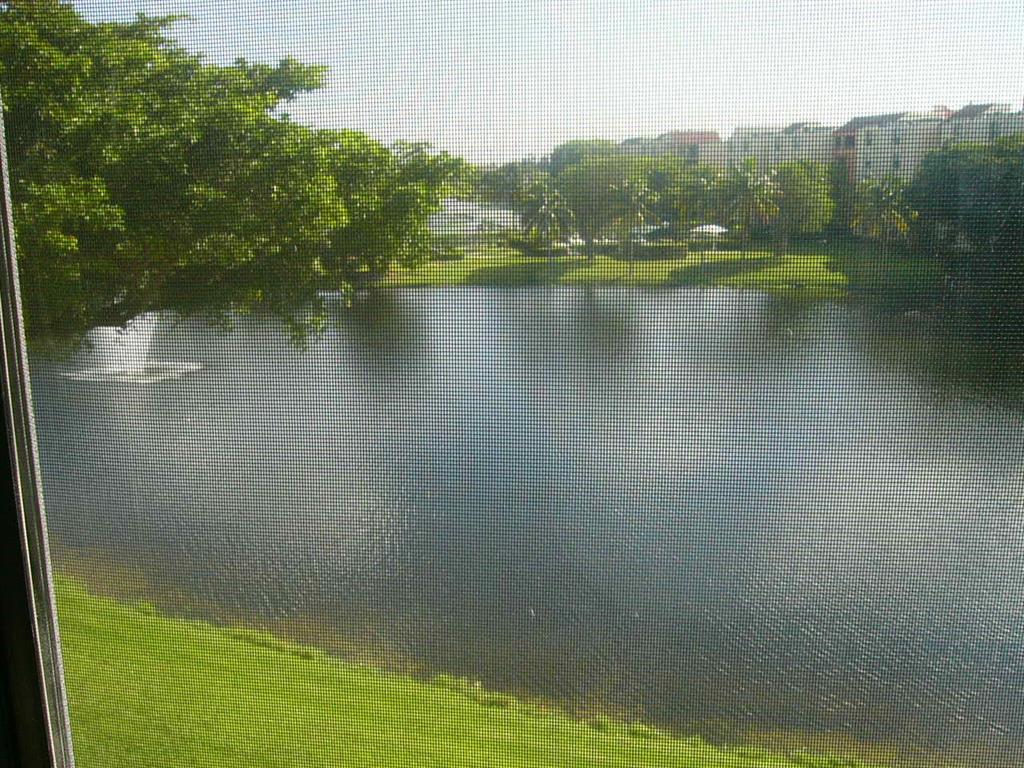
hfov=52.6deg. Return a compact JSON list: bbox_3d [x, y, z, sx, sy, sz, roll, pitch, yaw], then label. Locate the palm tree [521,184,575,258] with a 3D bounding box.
[{"bbox_3d":[2.745,-12.701,80.071,4.400,5.660,4.400,0,11,0],"label":"palm tree"}]

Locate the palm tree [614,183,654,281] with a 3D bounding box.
[{"bbox_3d":[7.969,-9.988,67.357,3.200,6.380,3.200,0,11,0],"label":"palm tree"}]

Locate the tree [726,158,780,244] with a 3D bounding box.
[{"bbox_3d":[18.477,-13.660,79.878,4.500,7.300,4.500,0,11,0],"label":"tree"}]

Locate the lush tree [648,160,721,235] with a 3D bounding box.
[{"bbox_3d":[14.454,-14.967,86.755,5.800,7.350,5.500,0,11,0],"label":"lush tree"}]

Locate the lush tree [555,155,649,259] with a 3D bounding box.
[{"bbox_3d":[6.734,-13.317,77.906,7.000,7.720,6.800,0,11,0],"label":"lush tree"}]

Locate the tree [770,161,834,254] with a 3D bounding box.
[{"bbox_3d":[22.694,-13.716,80.886,5.300,7.320,5.300,0,11,0],"label":"tree"}]

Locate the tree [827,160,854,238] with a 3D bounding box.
[{"bbox_3d":[28.768,-15.773,90.673,4.200,7.770,4.200,0,11,0],"label":"tree"}]

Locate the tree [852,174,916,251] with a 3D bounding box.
[{"bbox_3d":[29.846,-13.559,82.959,5.300,6.010,5.200,0,11,0],"label":"tree"}]

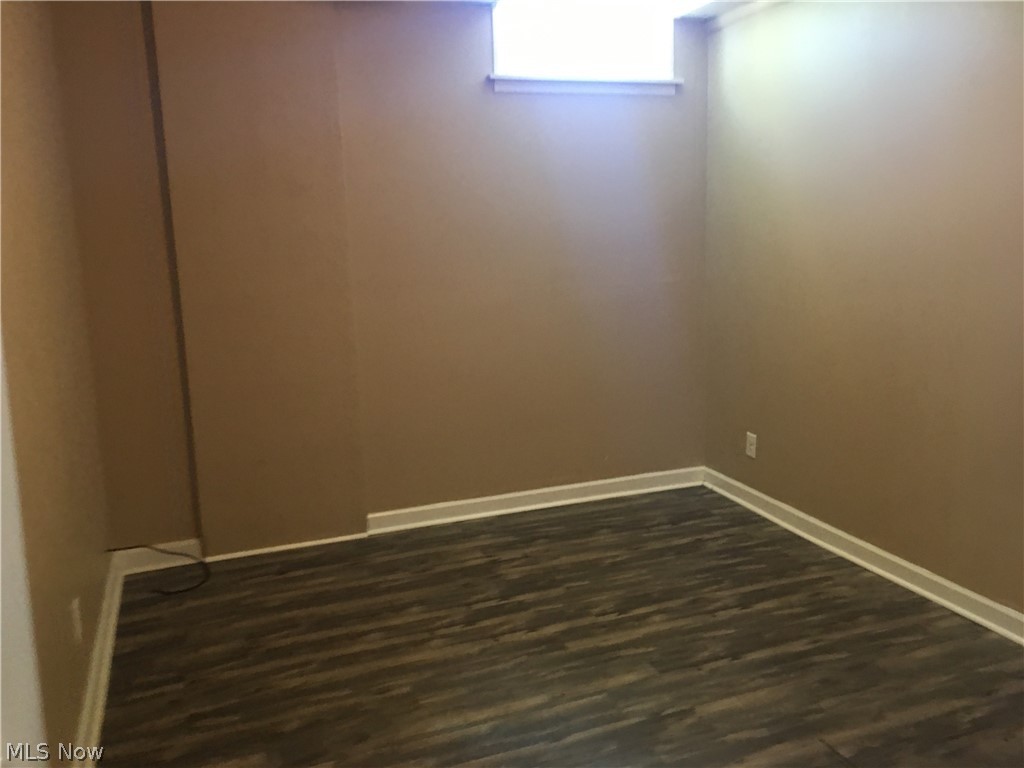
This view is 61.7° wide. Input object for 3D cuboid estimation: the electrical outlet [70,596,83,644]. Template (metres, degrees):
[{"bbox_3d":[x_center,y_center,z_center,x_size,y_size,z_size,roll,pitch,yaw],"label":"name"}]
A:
[{"bbox_3d":[-1.226,0.666,2.417,0.009,0.116,0.072,-6,12,-20],"label":"electrical outlet"}]

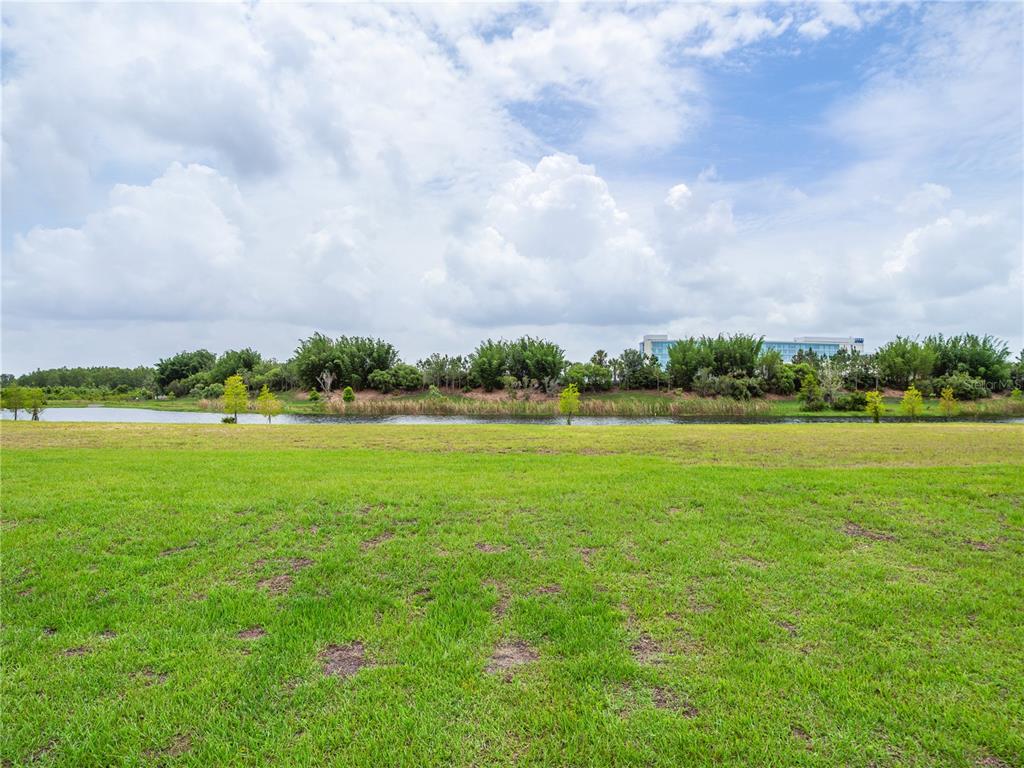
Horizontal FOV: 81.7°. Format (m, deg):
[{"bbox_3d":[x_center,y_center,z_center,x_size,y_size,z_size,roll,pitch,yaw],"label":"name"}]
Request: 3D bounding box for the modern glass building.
[{"bbox_3d":[139.000,-12.700,350.000,135.000,28.000,25.000,0,0,-9],"label":"modern glass building"}]

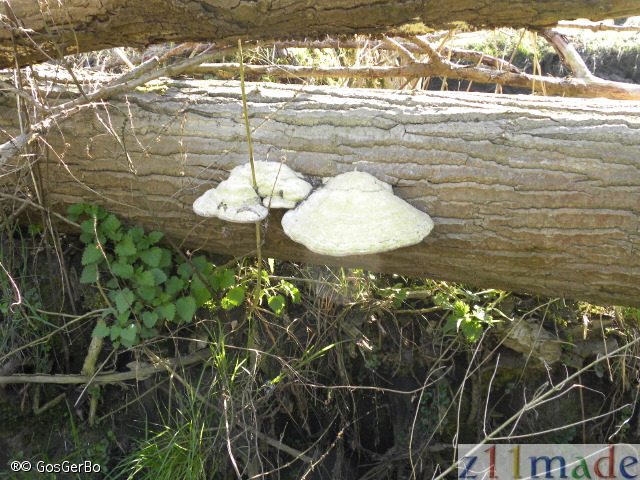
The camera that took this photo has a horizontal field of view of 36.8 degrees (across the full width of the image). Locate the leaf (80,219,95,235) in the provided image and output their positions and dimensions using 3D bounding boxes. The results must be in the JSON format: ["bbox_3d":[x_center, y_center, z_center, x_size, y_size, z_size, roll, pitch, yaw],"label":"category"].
[{"bbox_3d":[-0.513,-0.030,2.120,0.033,0.014,0.036,3,60,8],"label":"leaf"}]

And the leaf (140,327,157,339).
[{"bbox_3d":[-0.412,0.220,2.310,0.041,0.038,0.017,0,-27,-6],"label":"leaf"}]

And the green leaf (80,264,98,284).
[{"bbox_3d":[-0.545,0.082,2.280,0.043,0.017,0.054,23,63,4],"label":"green leaf"}]

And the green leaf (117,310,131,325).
[{"bbox_3d":[-0.462,0.182,2.260,0.028,0.017,0.038,23,63,6],"label":"green leaf"}]

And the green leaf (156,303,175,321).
[{"bbox_3d":[-0.366,0.170,2.280,0.036,0.045,0.015,-11,-12,-7],"label":"green leaf"}]

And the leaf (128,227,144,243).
[{"bbox_3d":[-0.441,-0.013,2.310,0.038,0.042,0.017,6,-27,-3],"label":"leaf"}]

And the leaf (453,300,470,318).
[{"bbox_3d":[0.342,0.167,2.300,0.036,0.045,0.020,-14,-19,-5],"label":"leaf"}]

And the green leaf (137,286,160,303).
[{"bbox_3d":[-0.370,0.115,2.060,0.047,0.014,0.040,0,60,0],"label":"green leaf"}]

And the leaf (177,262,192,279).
[{"bbox_3d":[-0.326,0.073,2.310,0.038,0.043,0.017,0,-27,-5],"label":"leaf"}]

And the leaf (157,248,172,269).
[{"bbox_3d":[-0.345,0.041,2.120,0.040,0.014,0.046,-3,60,-8],"label":"leaf"}]

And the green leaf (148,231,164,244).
[{"bbox_3d":[-0.402,-0.004,2.360,0.039,0.037,0.016,0,-20,0],"label":"green leaf"}]

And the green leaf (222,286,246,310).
[{"bbox_3d":[-0.189,0.128,2.100,0.046,0.014,0.053,-3,60,-8],"label":"green leaf"}]

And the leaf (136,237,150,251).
[{"bbox_3d":[-0.389,0.008,2.120,0.031,0.014,0.031,0,60,0],"label":"leaf"}]

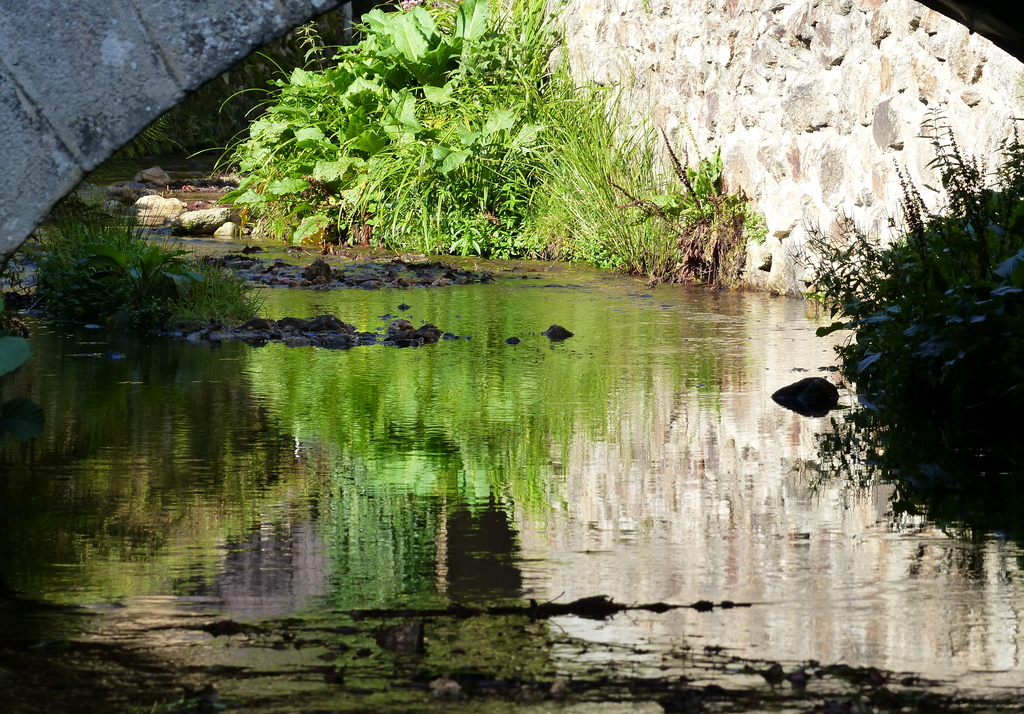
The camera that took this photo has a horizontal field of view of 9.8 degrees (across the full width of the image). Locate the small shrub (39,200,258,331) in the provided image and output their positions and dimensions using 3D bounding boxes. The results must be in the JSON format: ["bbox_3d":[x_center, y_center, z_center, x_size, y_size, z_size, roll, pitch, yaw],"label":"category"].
[{"bbox_3d":[-1.718,-0.437,27.800,1.038,0.608,0.850,0,4,0],"label":"small shrub"}]

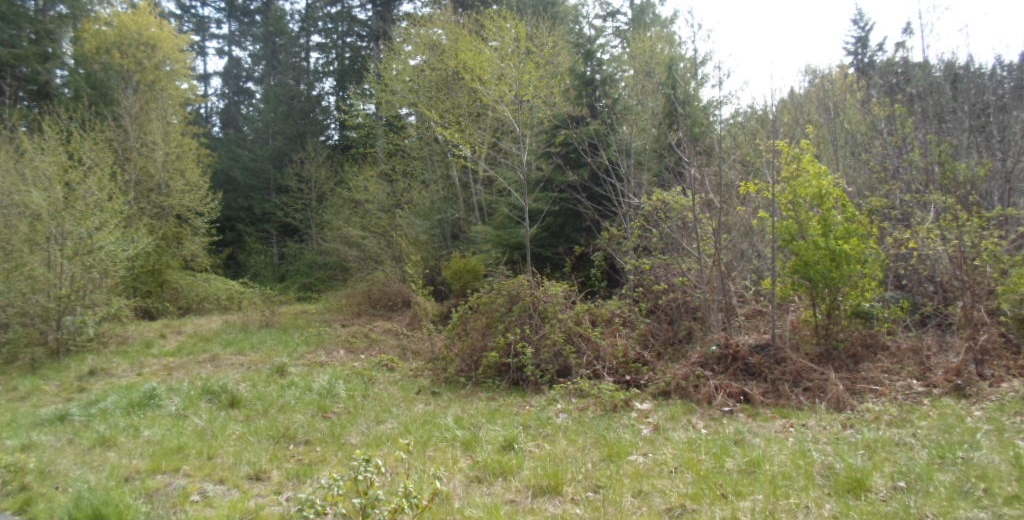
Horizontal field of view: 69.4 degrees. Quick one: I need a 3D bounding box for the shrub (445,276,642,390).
[{"bbox_3d":[0.420,0.930,10.000,2.600,1.450,1.900,0,0,0],"label":"shrub"}]

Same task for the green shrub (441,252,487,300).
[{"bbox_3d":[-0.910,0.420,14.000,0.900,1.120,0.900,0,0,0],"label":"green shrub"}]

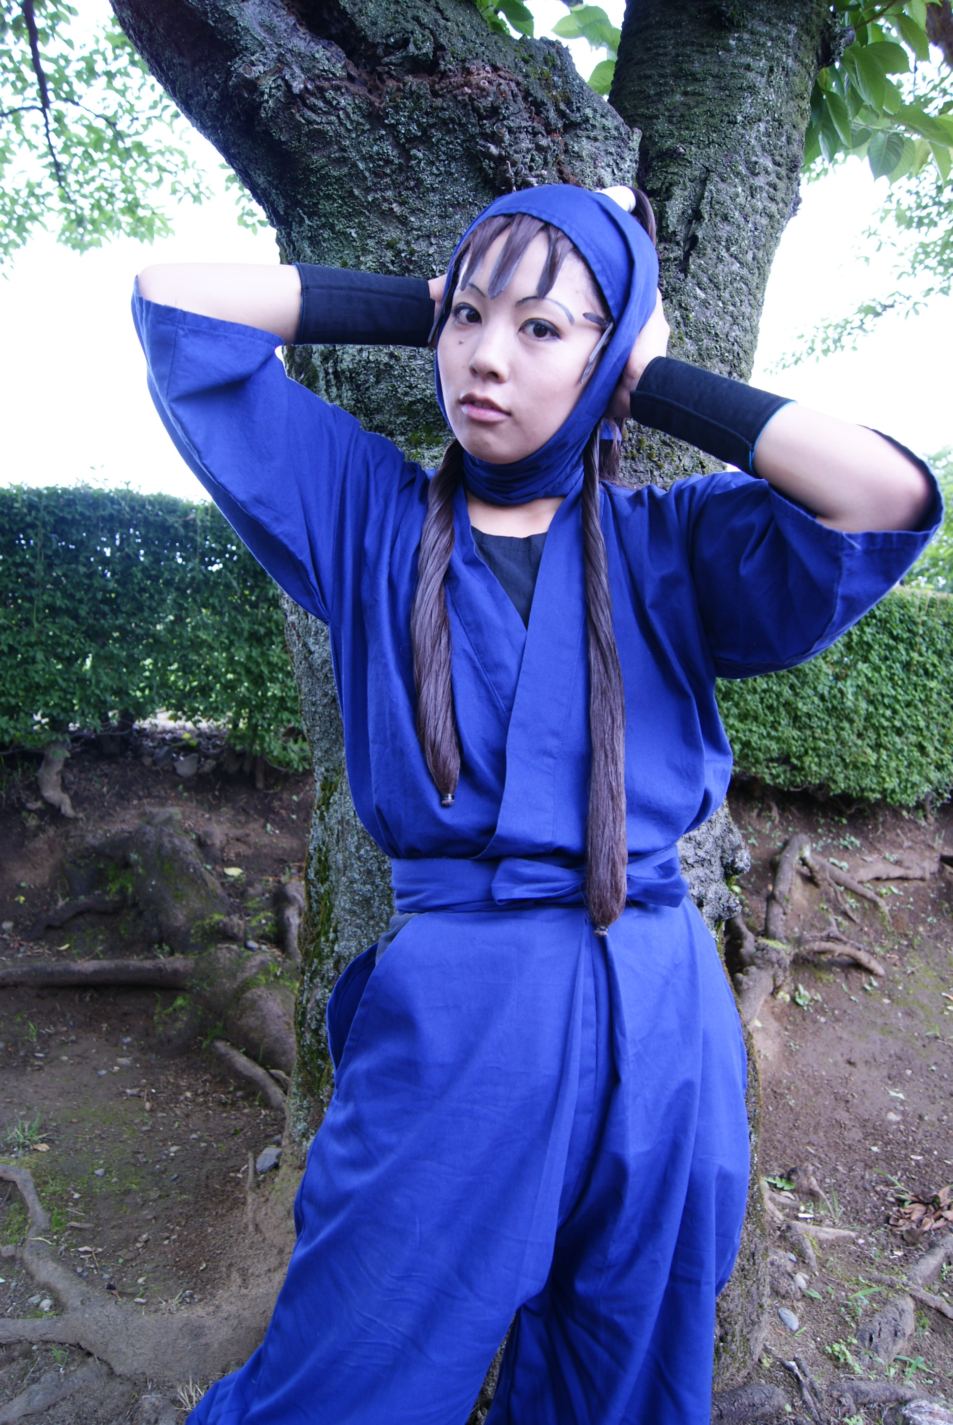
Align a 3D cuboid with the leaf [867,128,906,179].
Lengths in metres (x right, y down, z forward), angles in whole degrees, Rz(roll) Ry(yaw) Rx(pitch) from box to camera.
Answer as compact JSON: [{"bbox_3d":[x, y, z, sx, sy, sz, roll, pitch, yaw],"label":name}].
[{"bbox_3d":[0.614,-0.837,1.600,0.055,0.083,0.025,12,-17,10],"label":"leaf"}]

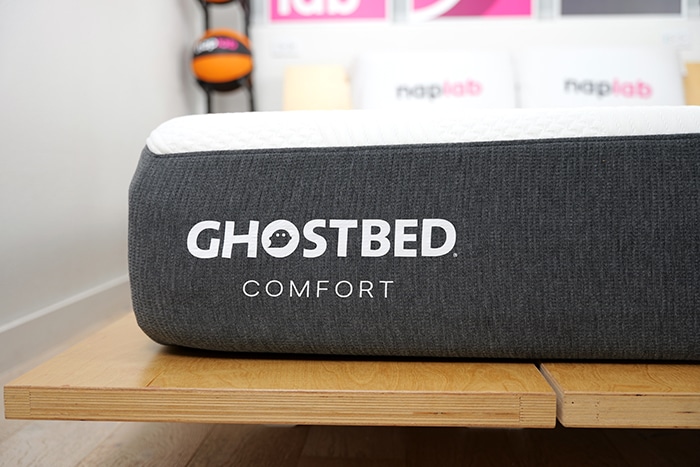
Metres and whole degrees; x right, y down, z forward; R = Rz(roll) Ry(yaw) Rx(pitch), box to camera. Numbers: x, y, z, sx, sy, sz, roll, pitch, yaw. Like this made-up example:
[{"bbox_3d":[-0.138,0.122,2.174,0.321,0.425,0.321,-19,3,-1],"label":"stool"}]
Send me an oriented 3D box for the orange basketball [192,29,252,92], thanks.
[{"bbox_3d":[-0.502,-0.681,3.070,0.240,0.240,0.240,0,10,1],"label":"orange basketball"}]

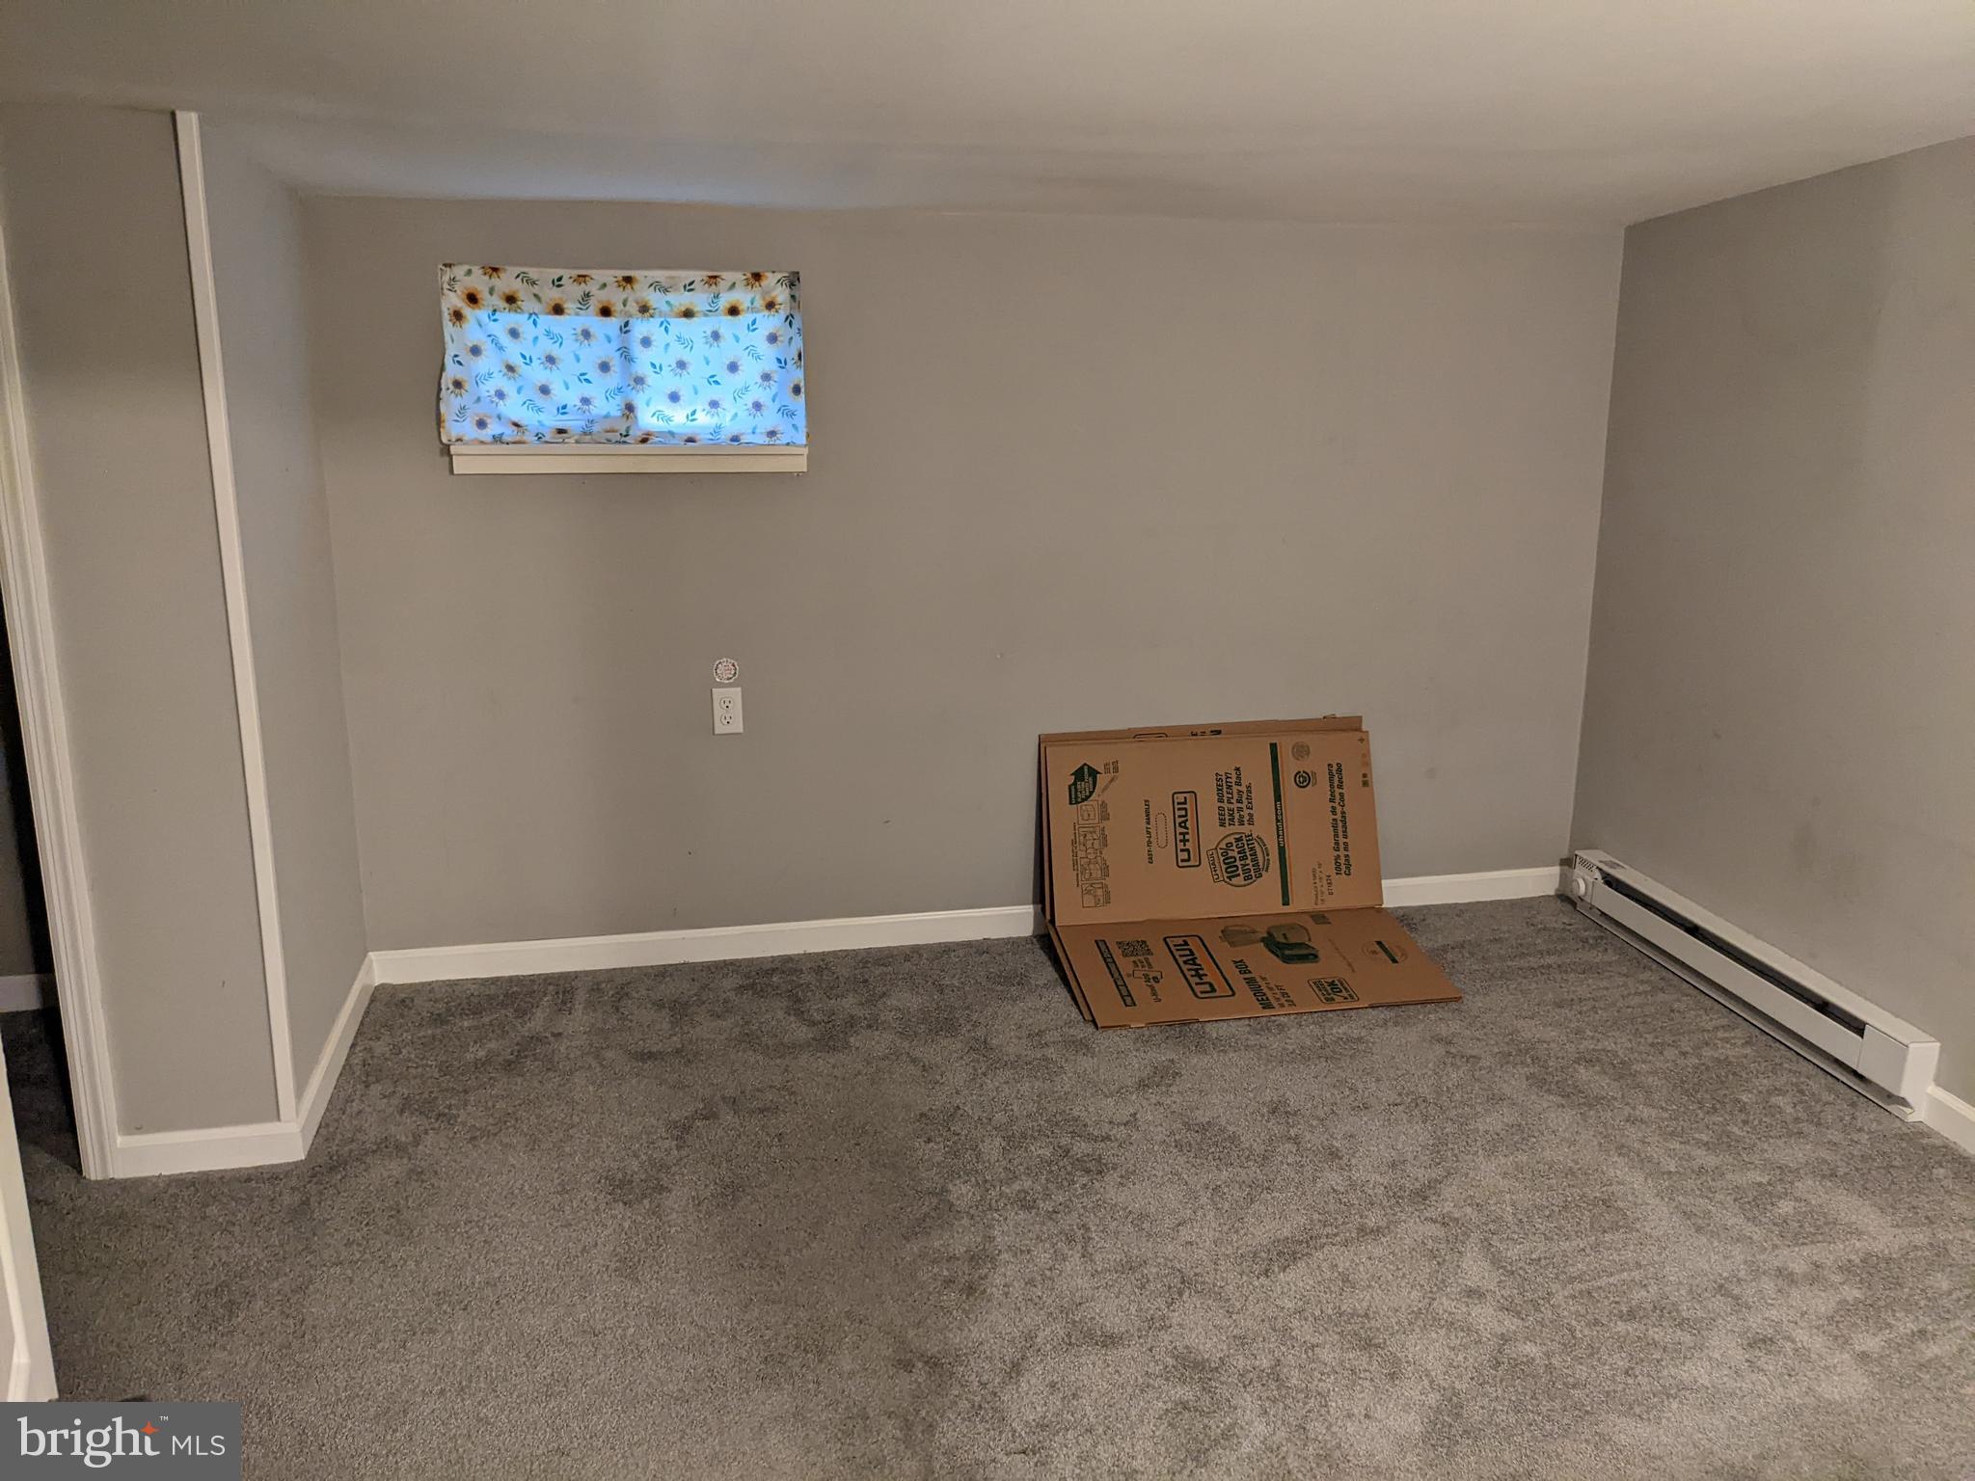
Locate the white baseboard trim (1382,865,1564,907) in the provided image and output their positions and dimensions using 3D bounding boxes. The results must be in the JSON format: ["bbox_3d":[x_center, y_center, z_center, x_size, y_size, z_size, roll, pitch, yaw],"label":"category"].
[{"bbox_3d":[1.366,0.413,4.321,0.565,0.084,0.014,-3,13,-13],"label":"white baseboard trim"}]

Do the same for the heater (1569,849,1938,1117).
[{"bbox_3d":[1.730,0.524,3.611,0.065,0.162,1.292,-1,13,-7],"label":"heater"}]

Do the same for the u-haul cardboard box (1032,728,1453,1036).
[{"bbox_3d":[0.610,0.292,3.769,0.891,0.550,0.661,-2,13,-9],"label":"u-haul cardboard box"}]

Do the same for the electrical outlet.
[{"bbox_3d":[-0.633,-0.073,3.764,0.070,0.114,0.008,-3,13,-13],"label":"electrical outlet"}]

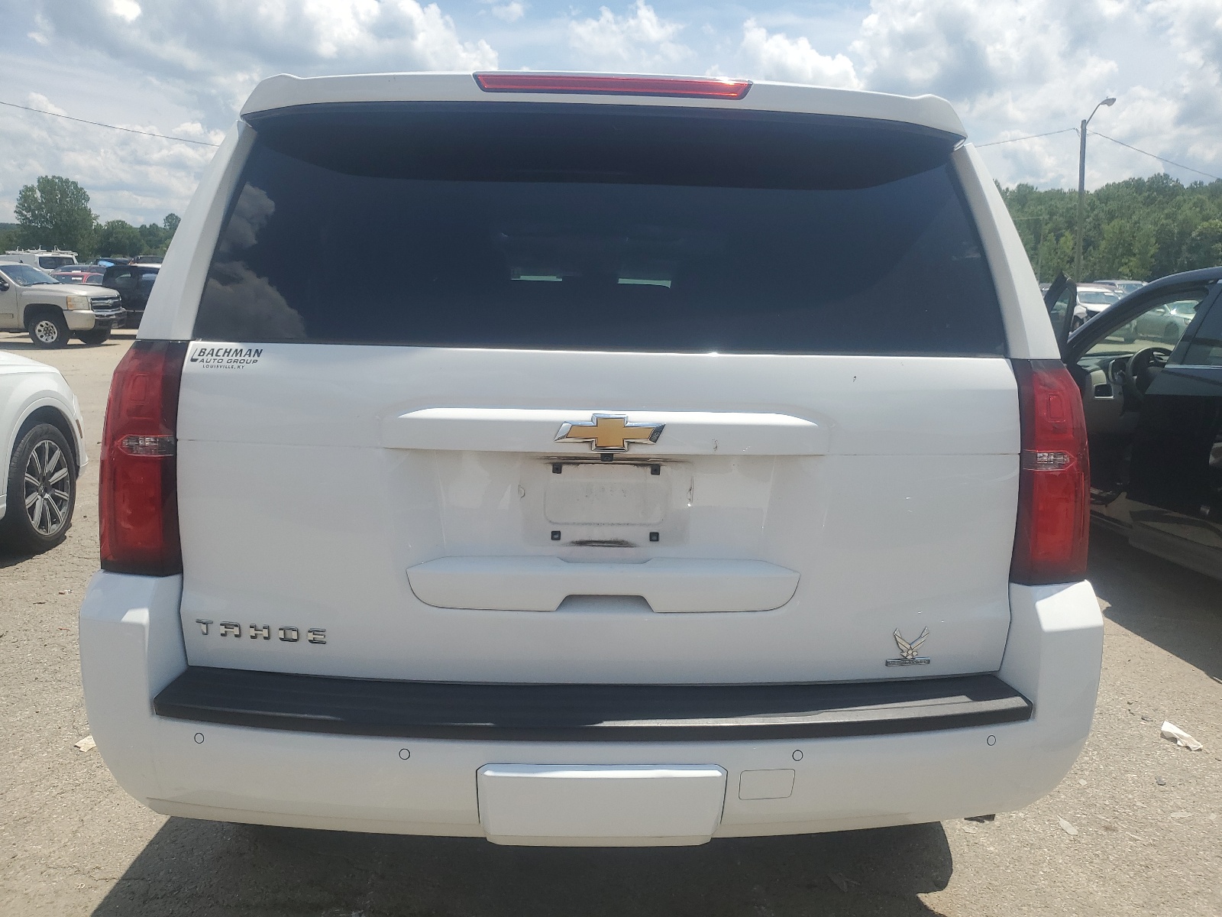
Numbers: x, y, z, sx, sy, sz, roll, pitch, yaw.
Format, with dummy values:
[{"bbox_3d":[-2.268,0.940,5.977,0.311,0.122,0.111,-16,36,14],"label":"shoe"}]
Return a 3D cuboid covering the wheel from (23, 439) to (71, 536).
[{"bbox_3d":[-3.301,0.168,5.229,0.220,0.540,0.540,0,11,-7],"label":"wheel"}]

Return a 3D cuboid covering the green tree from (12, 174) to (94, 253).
[{"bbox_3d":[-54.817,-22.468,91.576,7.500,10.900,7.500,1,11,-2],"label":"green tree"}]

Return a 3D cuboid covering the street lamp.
[{"bbox_3d":[20.614,-10.450,39.478,1.450,9.700,0.350,-2,11,-2],"label":"street lamp"}]

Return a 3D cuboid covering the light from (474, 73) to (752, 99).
[{"bbox_3d":[0.002,-0.662,1.646,0.500,0.042,0.055,1,11,-2],"label":"light"}]

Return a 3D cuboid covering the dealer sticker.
[{"bbox_3d":[-0.672,-0.178,1.605,0.133,0.045,0.004,1,-3,1],"label":"dealer sticker"}]

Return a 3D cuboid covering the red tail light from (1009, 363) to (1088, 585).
[{"bbox_3d":[0.853,0.027,1.782,0.200,0.455,0.210,1,11,-2],"label":"red tail light"}]

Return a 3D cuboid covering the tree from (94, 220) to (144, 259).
[{"bbox_3d":[-48.738,-20.423,92.179,4.600,6.900,4.600,1,11,-2],"label":"tree"}]

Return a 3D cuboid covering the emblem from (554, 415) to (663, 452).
[{"bbox_3d":[-0.003,-0.045,1.594,0.191,0.066,0.018,1,5,-2],"label":"emblem"}]

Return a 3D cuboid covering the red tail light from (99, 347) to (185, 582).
[{"bbox_3d":[-0.876,0.005,1.717,0.200,0.455,0.210,1,11,-2],"label":"red tail light"}]

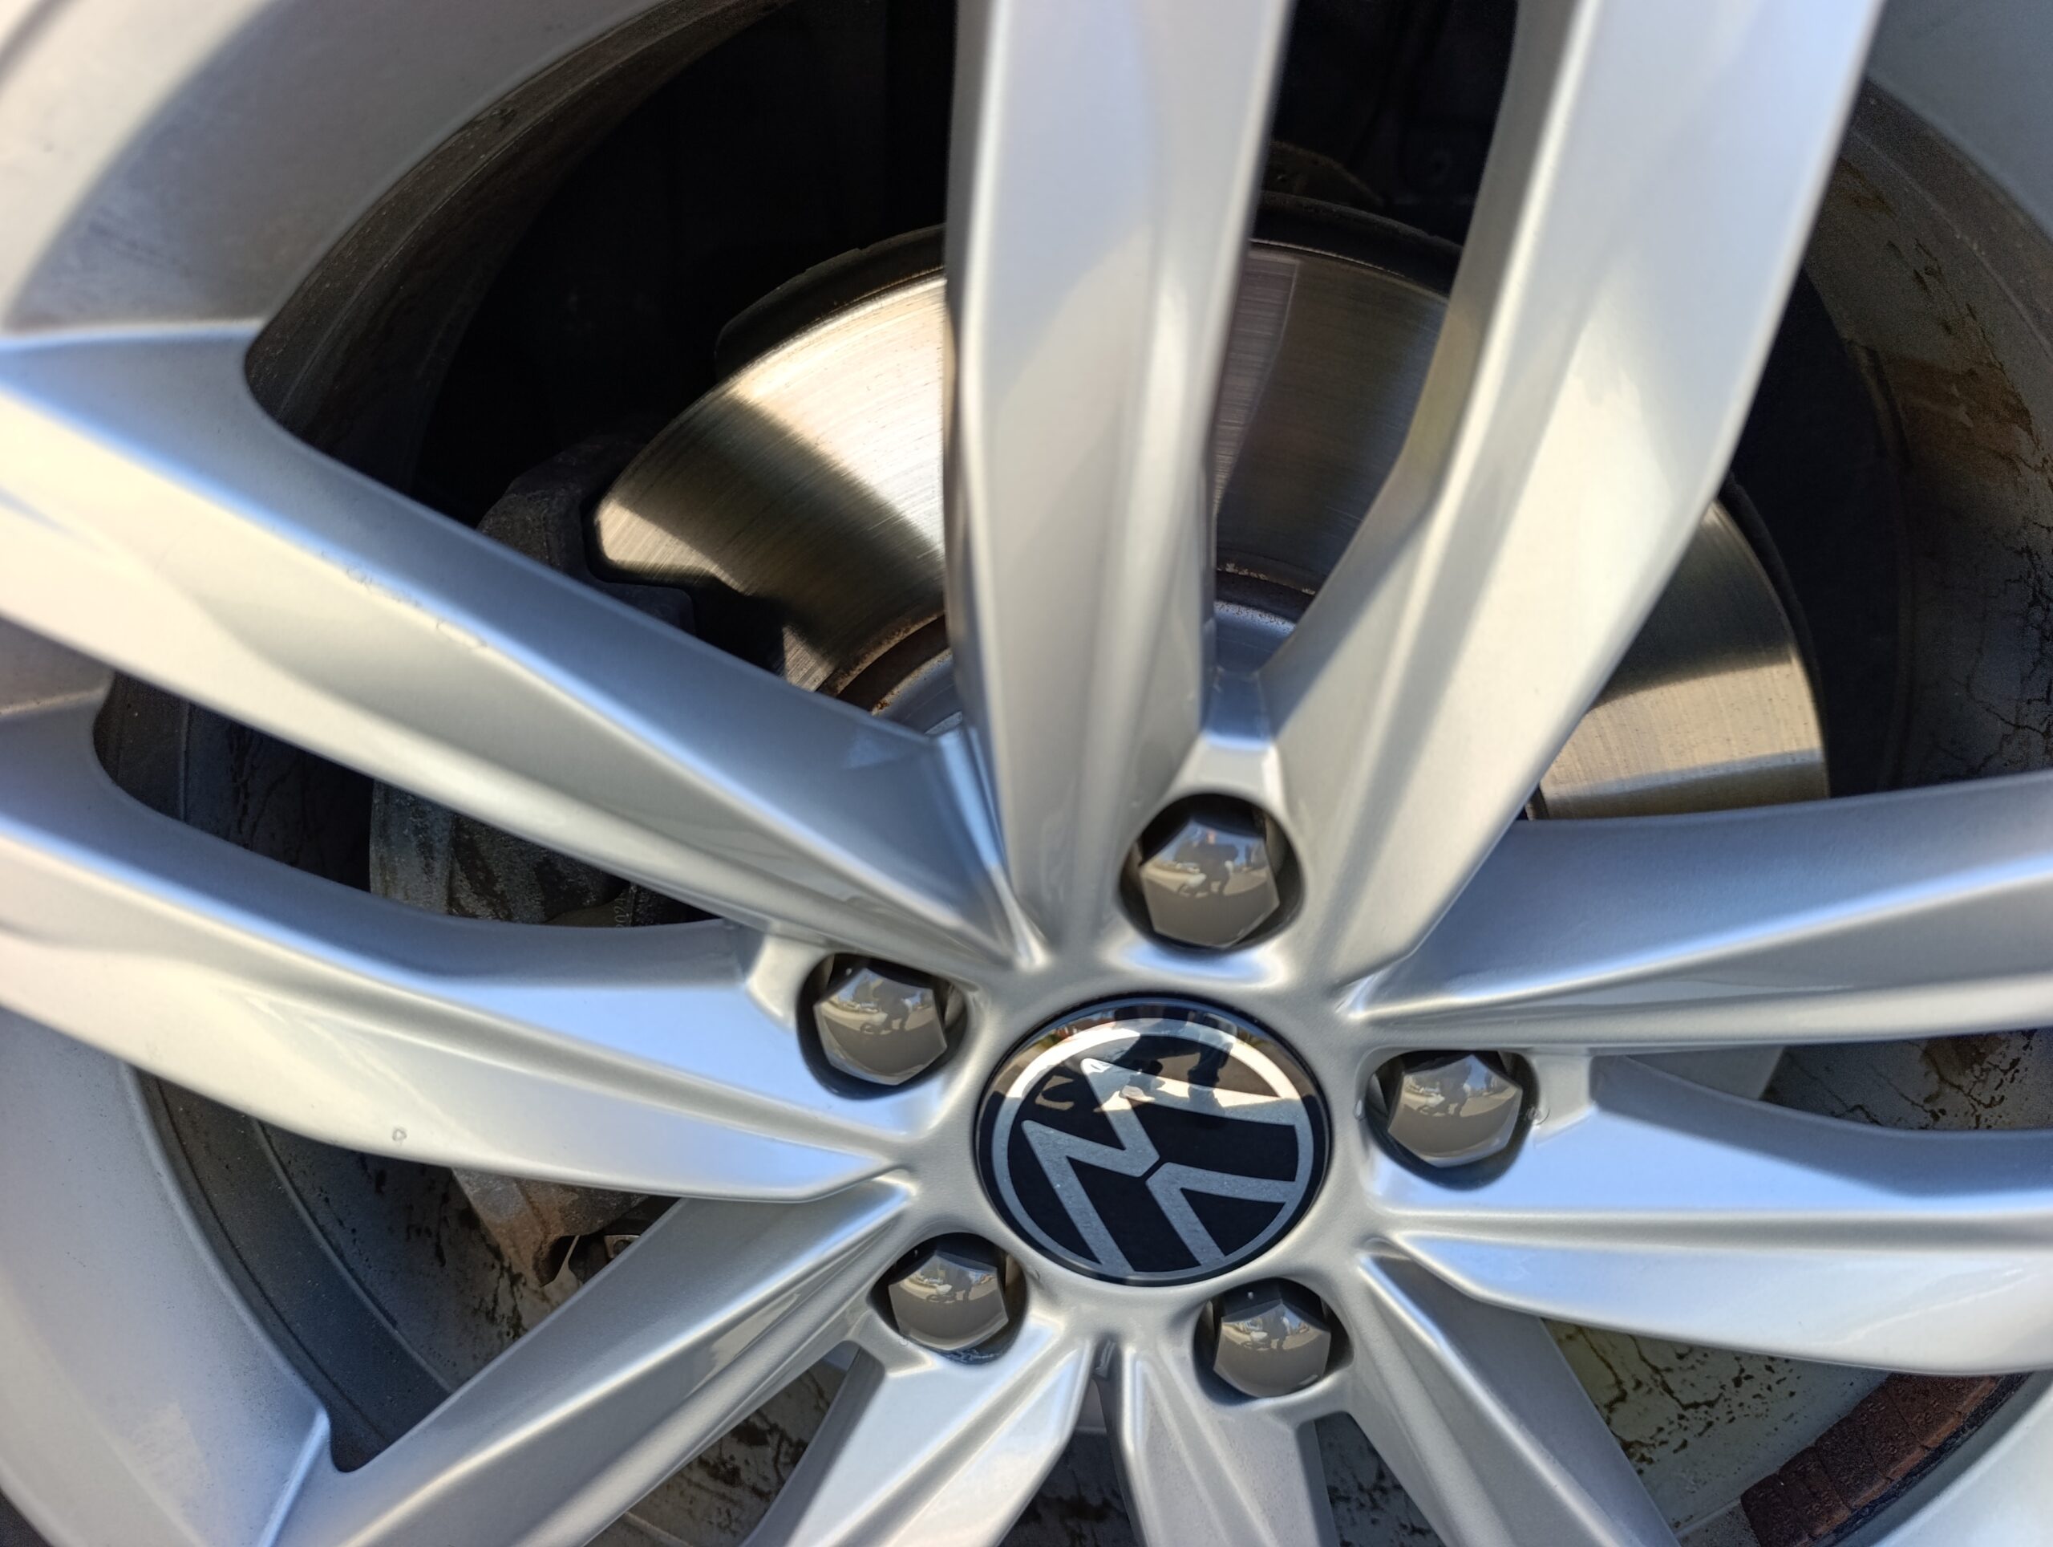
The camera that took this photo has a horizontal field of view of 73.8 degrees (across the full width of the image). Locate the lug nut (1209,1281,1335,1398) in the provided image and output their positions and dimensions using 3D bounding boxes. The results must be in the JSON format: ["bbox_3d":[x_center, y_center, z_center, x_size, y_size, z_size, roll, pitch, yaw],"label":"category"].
[{"bbox_3d":[0.050,0.114,0.281,0.025,0.025,0.019,0,23,3],"label":"lug nut"}]

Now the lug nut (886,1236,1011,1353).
[{"bbox_3d":[-0.015,0.104,0.280,0.025,0.025,0.019,0,23,3],"label":"lug nut"}]

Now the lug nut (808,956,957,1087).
[{"bbox_3d":[-0.026,0.044,0.255,0.025,0.025,0.019,0,23,3],"label":"lug nut"}]

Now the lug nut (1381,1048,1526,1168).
[{"bbox_3d":[0.079,0.060,0.256,0.025,0.025,0.019,0,23,3],"label":"lug nut"}]

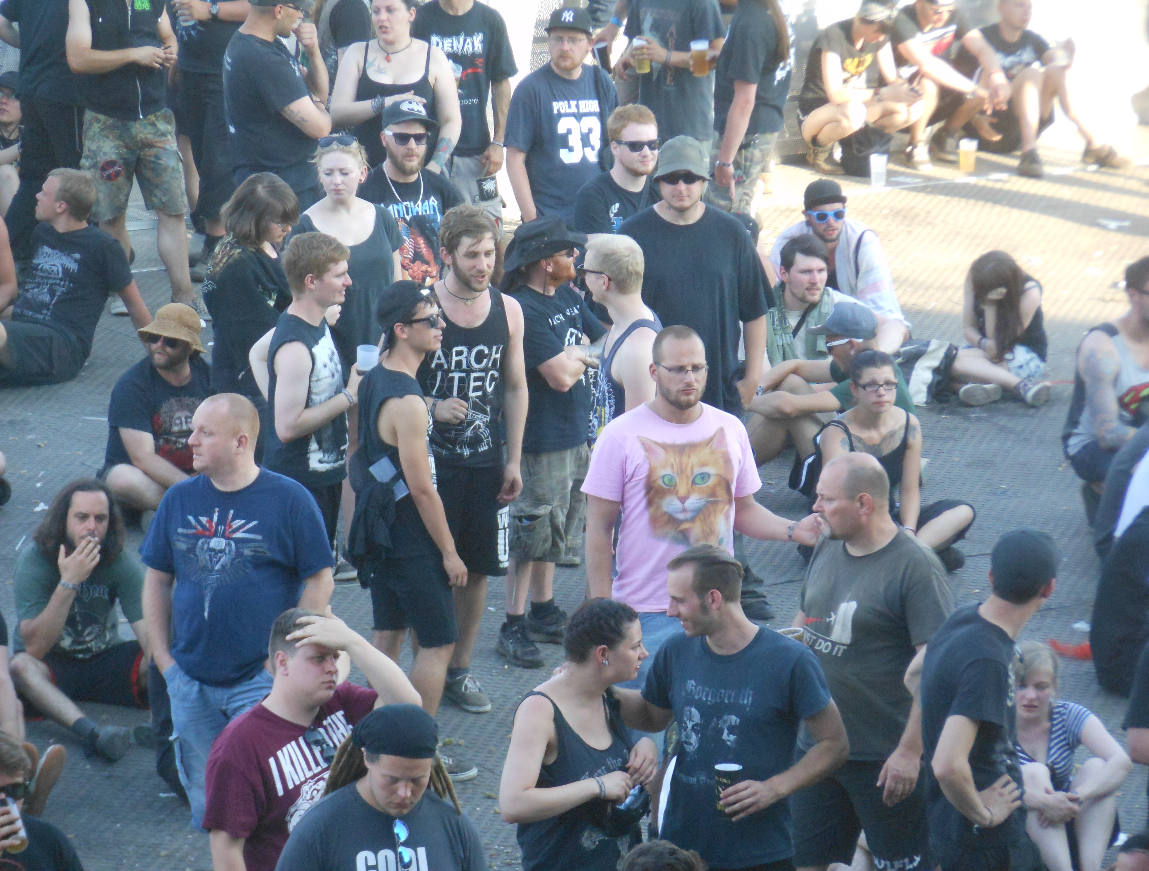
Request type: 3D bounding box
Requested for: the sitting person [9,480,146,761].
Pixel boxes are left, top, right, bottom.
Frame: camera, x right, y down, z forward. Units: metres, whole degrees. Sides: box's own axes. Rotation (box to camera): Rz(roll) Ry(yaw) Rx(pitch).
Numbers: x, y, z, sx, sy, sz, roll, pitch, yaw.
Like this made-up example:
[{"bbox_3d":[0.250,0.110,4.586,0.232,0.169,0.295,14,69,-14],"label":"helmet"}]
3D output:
[{"bbox_3d":[-1.784,0.639,26.722,0.620,0.850,0.850,-1,15,-7],"label":"sitting person"}]

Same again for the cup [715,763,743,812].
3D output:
[{"bbox_3d":[0.473,1.085,22.534,0.086,0.140,0.086,1,15,0],"label":"cup"}]

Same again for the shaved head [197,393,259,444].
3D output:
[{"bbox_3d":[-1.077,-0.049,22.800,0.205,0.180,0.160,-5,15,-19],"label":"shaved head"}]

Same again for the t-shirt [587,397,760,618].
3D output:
[{"bbox_3d":[0.327,0.227,24.400,0.590,0.700,0.310,-2,13,-10],"label":"t-shirt"}]

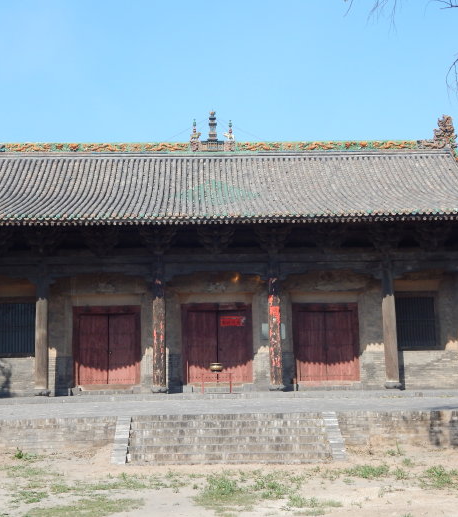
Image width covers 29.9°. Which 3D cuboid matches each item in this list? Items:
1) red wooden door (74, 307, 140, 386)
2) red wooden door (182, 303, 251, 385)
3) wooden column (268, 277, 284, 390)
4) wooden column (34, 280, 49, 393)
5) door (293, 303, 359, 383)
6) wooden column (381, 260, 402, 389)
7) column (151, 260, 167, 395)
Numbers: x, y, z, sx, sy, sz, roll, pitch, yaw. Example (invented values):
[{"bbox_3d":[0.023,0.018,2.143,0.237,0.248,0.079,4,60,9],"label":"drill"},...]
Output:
[{"bbox_3d":[-4.383,3.182,30.974,2.422,2.897,0.220,-1,-7,-2],"label":"red wooden door"},{"bbox_3d":[-0.400,3.108,31.144,2.531,2.986,0.220,-1,-7,-2],"label":"red wooden door"},{"bbox_3d":[1.591,2.503,29.487,0.460,4.068,0.460,-1,-7,-2],"label":"wooden column"},{"bbox_3d":[-6.338,2.576,29.158,0.460,4.089,0.460,-1,-7,-2],"label":"wooden column"},{"bbox_3d":[3.553,3.088,31.306,2.419,2.928,0.220,-1,-7,-2],"label":"door"},{"bbox_3d":[5.584,2.291,29.675,0.460,4.410,0.460,-1,-7,-2],"label":"wooden column"},{"bbox_3d":[-2.381,2.298,29.354,0.460,4.566,0.460,-1,-7,-2],"label":"column"}]

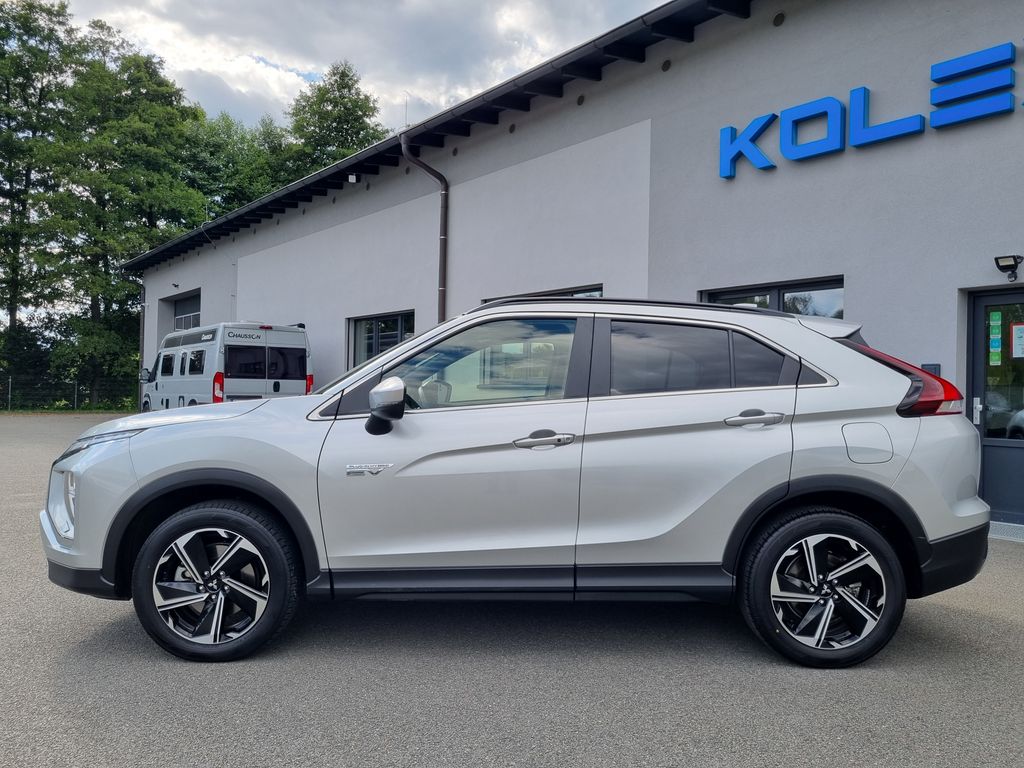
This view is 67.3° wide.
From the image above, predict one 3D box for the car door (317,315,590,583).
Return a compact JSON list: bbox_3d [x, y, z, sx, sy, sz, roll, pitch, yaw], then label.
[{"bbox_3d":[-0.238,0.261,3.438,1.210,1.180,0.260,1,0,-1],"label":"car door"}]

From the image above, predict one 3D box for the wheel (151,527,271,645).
[{"bbox_3d":[-1.295,0.875,3.407,0.500,0.500,0.190,1,0,-1],"label":"wheel"}]

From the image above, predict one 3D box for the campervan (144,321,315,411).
[{"bbox_3d":[-7.295,-0.054,19.328,2.100,2.620,6.300,2,-1,-39],"label":"campervan"}]

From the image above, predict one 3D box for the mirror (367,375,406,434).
[{"bbox_3d":[-0.527,0.093,3.226,0.165,0.245,0.200,1,0,-1],"label":"mirror"}]

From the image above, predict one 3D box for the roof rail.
[{"bbox_3d":[0.568,-0.368,3.626,1.540,0.090,0.080,1,0,-1],"label":"roof rail"}]

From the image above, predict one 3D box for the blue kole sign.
[{"bbox_3d":[3.603,-2.833,8.290,0.100,0.600,3.190,2,-1,-39],"label":"blue kole sign"}]

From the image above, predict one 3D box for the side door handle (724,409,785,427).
[{"bbox_3d":[1.048,0.145,3.341,0.260,0.070,0.055,1,0,-1],"label":"side door handle"}]

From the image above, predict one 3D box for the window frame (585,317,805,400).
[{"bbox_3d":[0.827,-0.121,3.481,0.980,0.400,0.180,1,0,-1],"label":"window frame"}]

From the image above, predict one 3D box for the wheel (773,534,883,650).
[{"bbox_3d":[1.375,0.907,3.433,0.500,0.500,0.190,1,0,-1],"label":"wheel"}]

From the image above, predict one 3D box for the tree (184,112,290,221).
[{"bbox_3d":[-14.841,-6.867,42.058,7.500,16.200,7.500,1,0,0],"label":"tree"}]

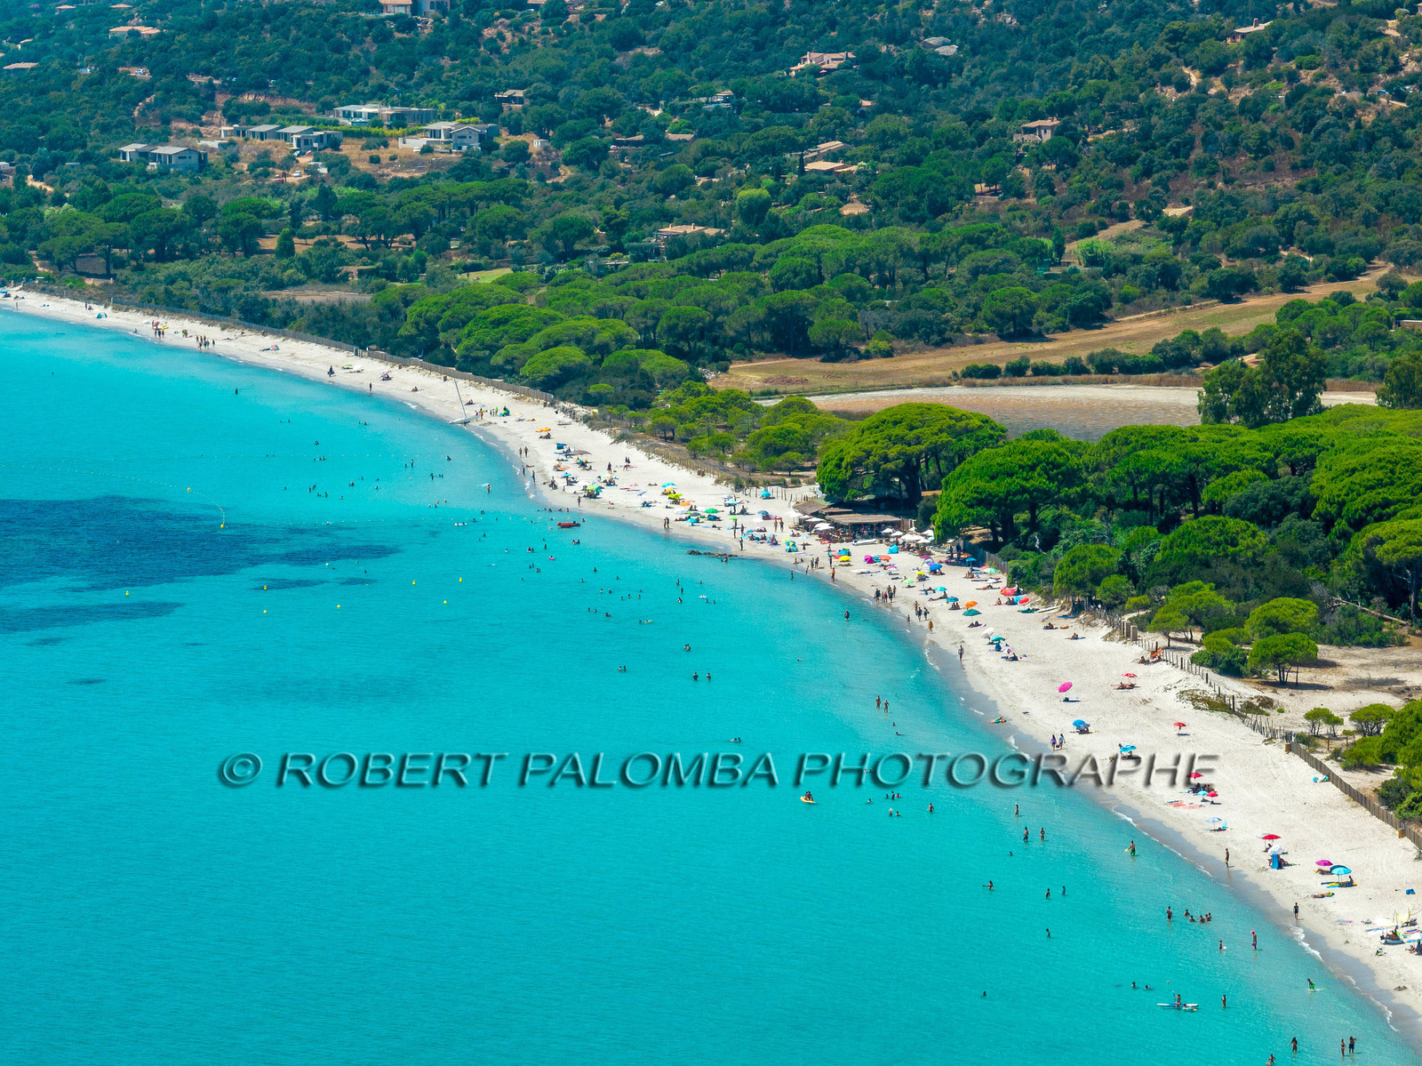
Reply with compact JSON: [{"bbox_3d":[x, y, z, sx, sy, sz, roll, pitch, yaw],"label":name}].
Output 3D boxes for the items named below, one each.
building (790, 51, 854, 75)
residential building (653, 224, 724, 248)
[{"bbox_3d":[34.960,-147.870,2080.000,17.000,6.300,11.000,2,6,15],"label":"building"},{"bbox_3d":[-5.110,-70.010,1560.000,13.000,4.800,10.500,4,7,35],"label":"residential building"}]

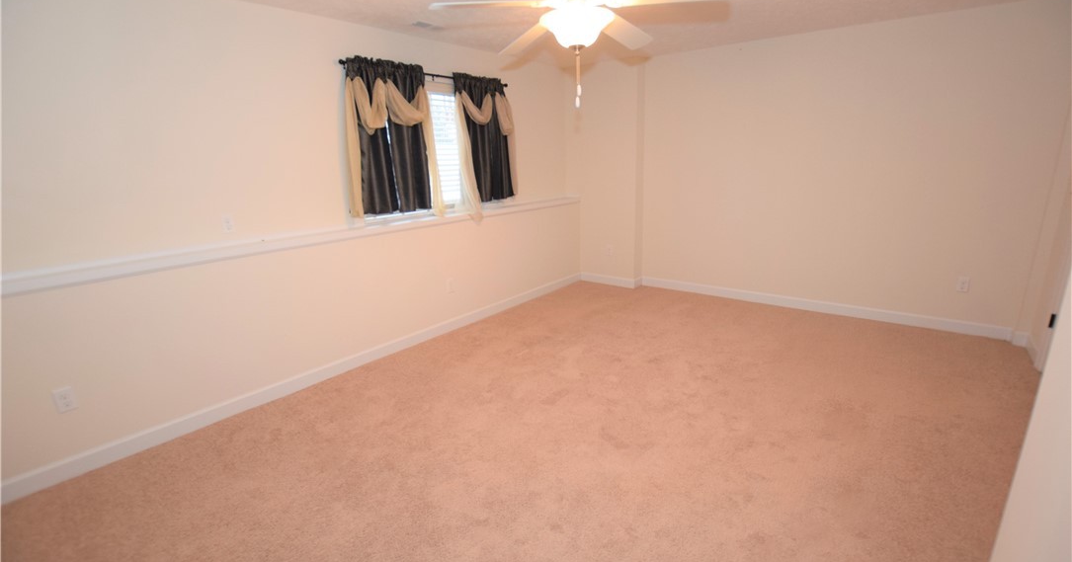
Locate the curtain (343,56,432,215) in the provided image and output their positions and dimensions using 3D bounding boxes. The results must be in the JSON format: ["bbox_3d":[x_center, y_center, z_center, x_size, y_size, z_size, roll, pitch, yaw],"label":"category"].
[{"bbox_3d":[-1.037,-1.041,3.299,0.110,1.060,0.670,10,20,40],"label":"curtain"}]

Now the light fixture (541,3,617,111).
[{"bbox_3d":[0.196,-1.048,2.125,0.345,0.415,0.345,-2,15,1],"label":"light fixture"}]

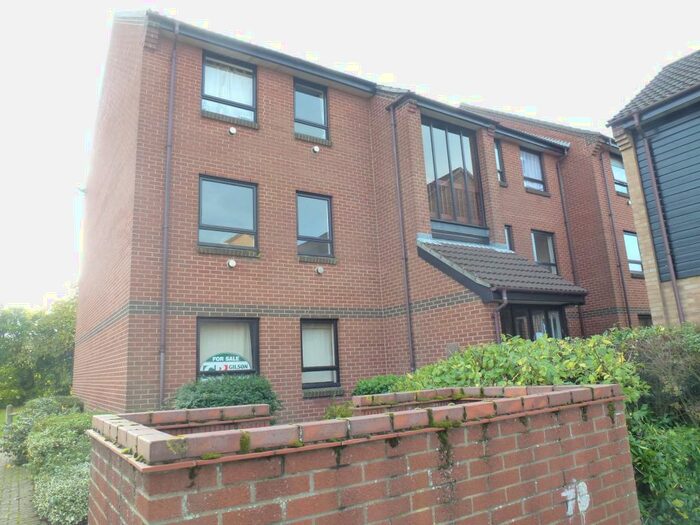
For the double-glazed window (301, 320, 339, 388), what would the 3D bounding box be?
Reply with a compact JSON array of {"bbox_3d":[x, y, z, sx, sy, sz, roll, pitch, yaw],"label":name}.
[{"bbox_3d":[-0.609,1.803,9.666,0.890,1.350,0.100,5,-14,-33],"label":"double-glazed window"}]

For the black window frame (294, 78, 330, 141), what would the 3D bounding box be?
[{"bbox_3d":[-0.868,-3.345,10.770,0.890,1.350,0.100,5,-14,-33],"label":"black window frame"}]

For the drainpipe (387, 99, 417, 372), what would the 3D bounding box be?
[{"bbox_3d":[1.117,-0.083,10.090,0.100,7.080,0.080,5,-14,-33],"label":"drainpipe"}]

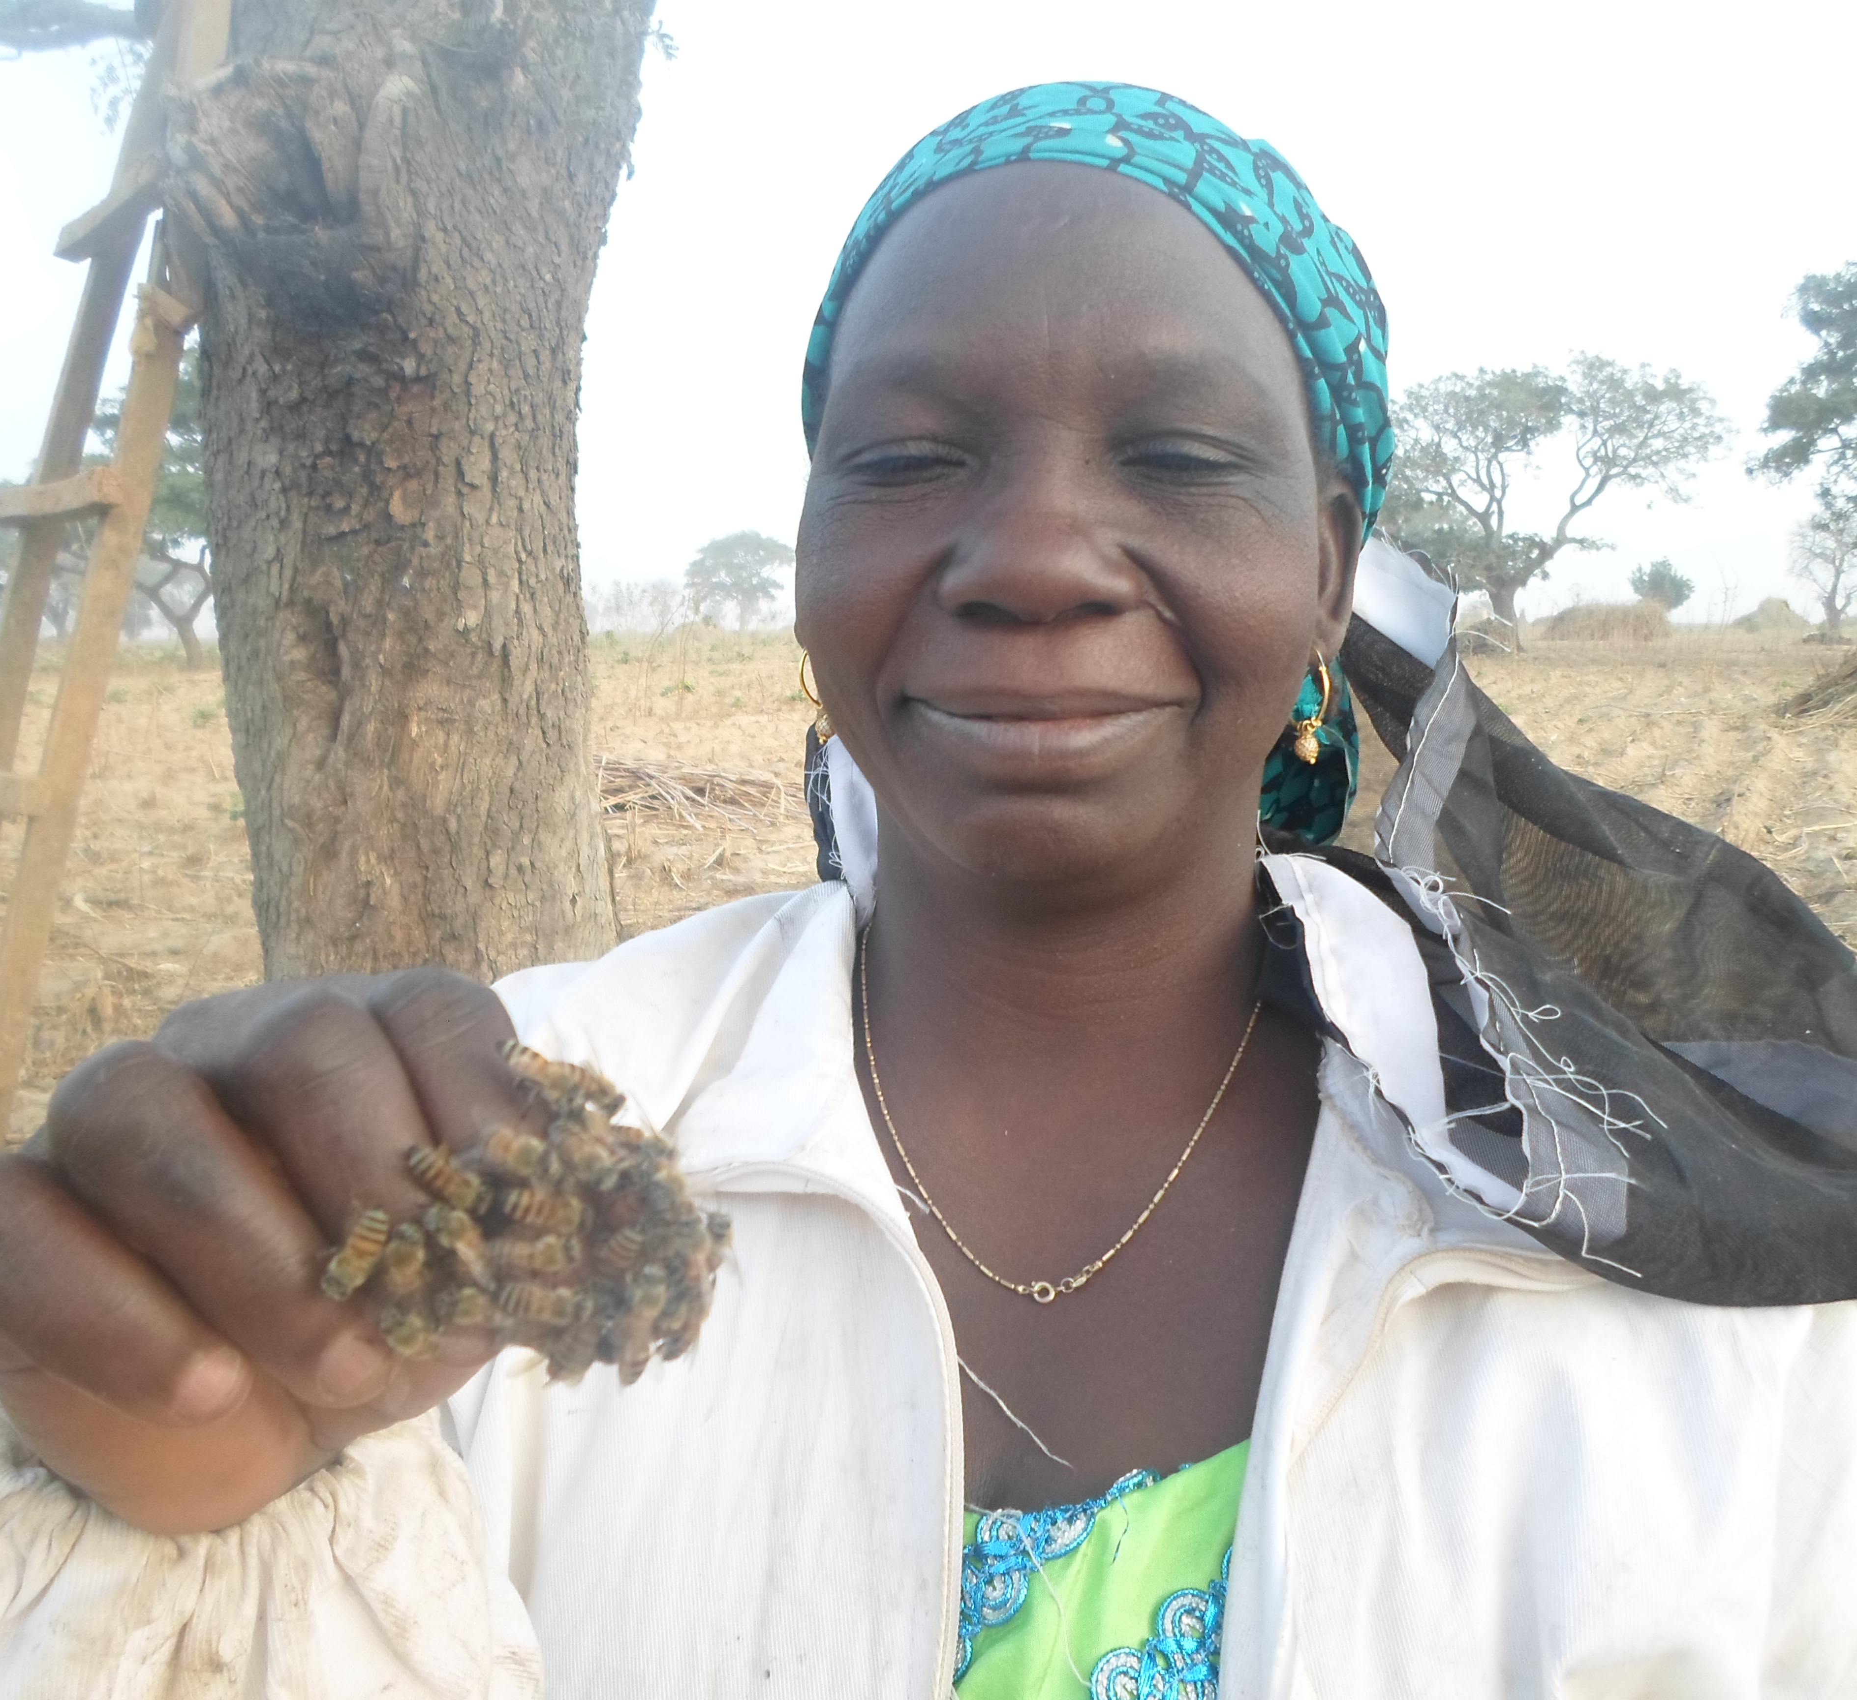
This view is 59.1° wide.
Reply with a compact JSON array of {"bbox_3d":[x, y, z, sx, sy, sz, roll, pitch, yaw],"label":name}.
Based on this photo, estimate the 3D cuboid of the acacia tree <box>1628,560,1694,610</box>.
[{"bbox_3d":[37.575,-12.994,84.000,3.453,3.726,3.280,0,8,0],"label":"acacia tree"}]

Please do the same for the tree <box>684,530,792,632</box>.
[{"bbox_3d":[-15.626,-22.125,135.000,9.201,8.470,8.741,0,8,0],"label":"tree"}]

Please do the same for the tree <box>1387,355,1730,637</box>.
[{"bbox_3d":[23.307,-13.246,62.000,14.085,11.000,13.099,0,8,0],"label":"tree"}]

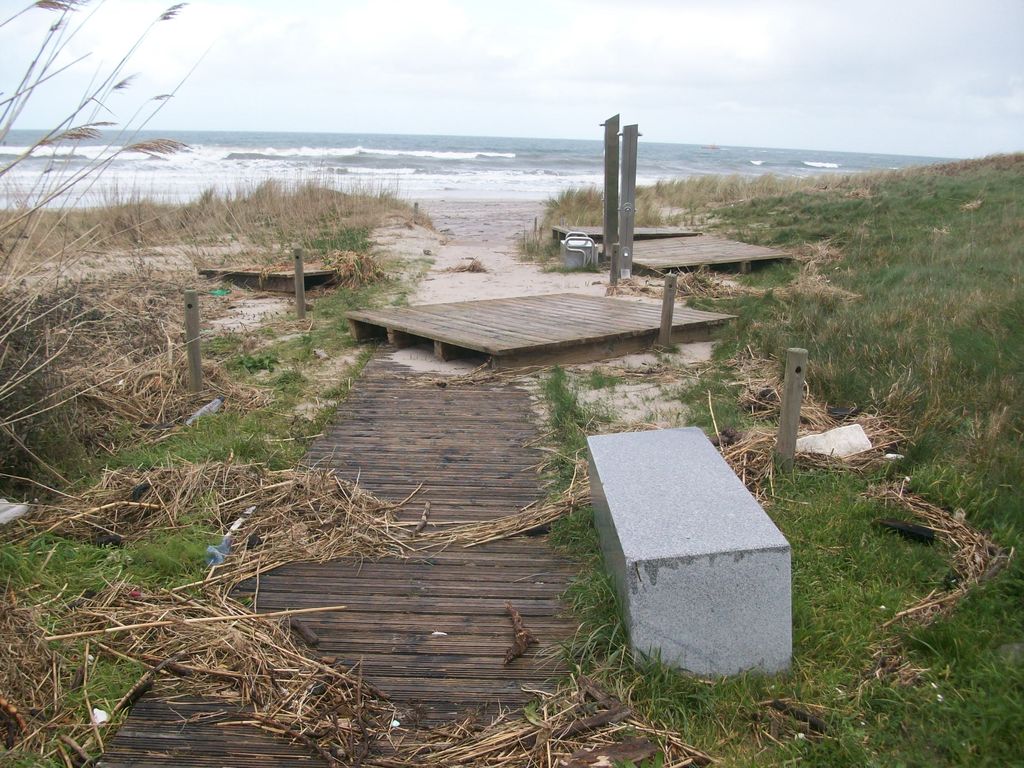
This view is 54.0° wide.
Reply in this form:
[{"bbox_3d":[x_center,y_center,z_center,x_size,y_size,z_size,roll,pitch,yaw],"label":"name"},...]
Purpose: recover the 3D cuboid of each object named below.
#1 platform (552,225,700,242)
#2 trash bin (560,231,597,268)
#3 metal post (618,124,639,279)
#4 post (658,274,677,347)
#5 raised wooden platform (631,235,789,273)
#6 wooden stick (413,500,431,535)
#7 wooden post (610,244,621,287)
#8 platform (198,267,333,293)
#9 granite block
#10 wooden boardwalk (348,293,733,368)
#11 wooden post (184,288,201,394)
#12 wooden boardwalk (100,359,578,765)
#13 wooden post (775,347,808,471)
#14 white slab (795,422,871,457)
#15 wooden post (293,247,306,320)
[{"bbox_3d":[2.377,-3.061,21.017,2.650,0.281,1.668,-3,14,-19],"label":"platform"},{"bbox_3d":[1.030,-2.068,15.329,0.560,0.550,0.480,2,14,0],"label":"trash bin"},{"bbox_3d":[1.625,-2.563,14.126,0.190,2.120,0.180,0,14,0],"label":"metal post"},{"bbox_3d":[1.420,-0.667,9.169,0.100,0.645,0.100,2,13,0],"label":"post"},{"bbox_3d":[2.706,-2.014,15.879,2.150,0.220,2.850,-7,16,-13],"label":"raised wooden platform"},{"bbox_3d":[-0.410,0.588,4.522,0.045,0.035,0.370,2,13,2],"label":"wooden stick"},{"bbox_3d":[1.426,-1.630,13.848,0.095,0.565,0.095,2,13,0],"label":"wooden post"},{"bbox_3d":[-3.094,-1.341,12.847,1.314,0.217,1.099,5,11,18],"label":"platform"},{"bbox_3d":[0.627,0.581,3.930,0.515,0.417,1.468,-5,12,0],"label":"granite block"},{"bbox_3d":[0.268,-0.507,9.017,2.680,0.190,2.190,-10,16,-38],"label":"wooden boardwalk"},{"bbox_3d":[-2.144,-0.277,6.743,0.092,0.703,0.092,2,13,0],"label":"wooden post"},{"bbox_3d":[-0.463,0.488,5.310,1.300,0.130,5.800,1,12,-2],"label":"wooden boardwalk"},{"bbox_3d":[1.379,0.120,4.947,0.100,0.605,0.100,2,14,0],"label":"wooden post"},{"bbox_3d":[1.647,0.301,5.170,0.370,0.080,0.210,-10,28,-11],"label":"white slab"},{"bbox_3d":[-2.326,-1.103,11.096,0.093,0.780,0.093,0,14,0],"label":"wooden post"}]

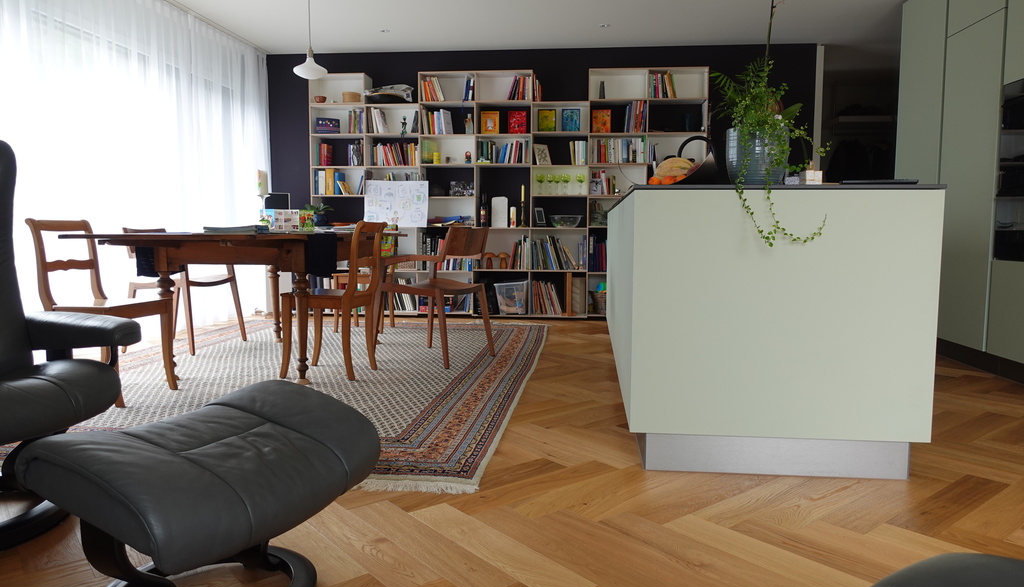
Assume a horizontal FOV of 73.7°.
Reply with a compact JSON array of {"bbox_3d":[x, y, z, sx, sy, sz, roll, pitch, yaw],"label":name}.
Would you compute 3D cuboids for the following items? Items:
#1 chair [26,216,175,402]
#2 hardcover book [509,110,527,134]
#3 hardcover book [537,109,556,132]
[{"bbox_3d":[-1.901,0.074,3.194,0.458,0.834,0.411,1,5,9],"label":"chair"},{"bbox_3d":[0.051,-1.567,6.317,0.176,0.235,0.028,1,5,6],"label":"hardcover book"},{"bbox_3d":[0.326,-1.574,6.286,0.171,0.237,0.028,1,5,6],"label":"hardcover book"}]

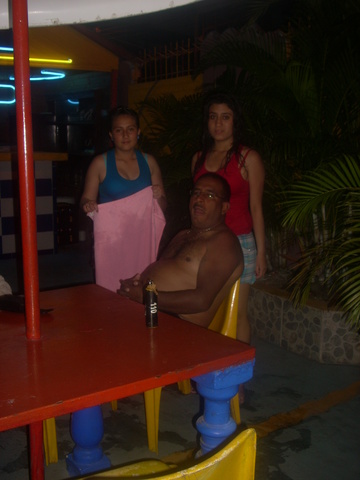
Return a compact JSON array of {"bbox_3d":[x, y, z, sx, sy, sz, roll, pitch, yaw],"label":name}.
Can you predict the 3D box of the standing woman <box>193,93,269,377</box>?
[{"bbox_3d":[0.231,0.052,2.641,0.420,1.580,0.280,5,9,23],"label":"standing woman"}]

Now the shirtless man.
[{"bbox_3d":[-0.165,0.282,2.347,0.850,1.190,0.570,-4,9,-31],"label":"shirtless man"}]

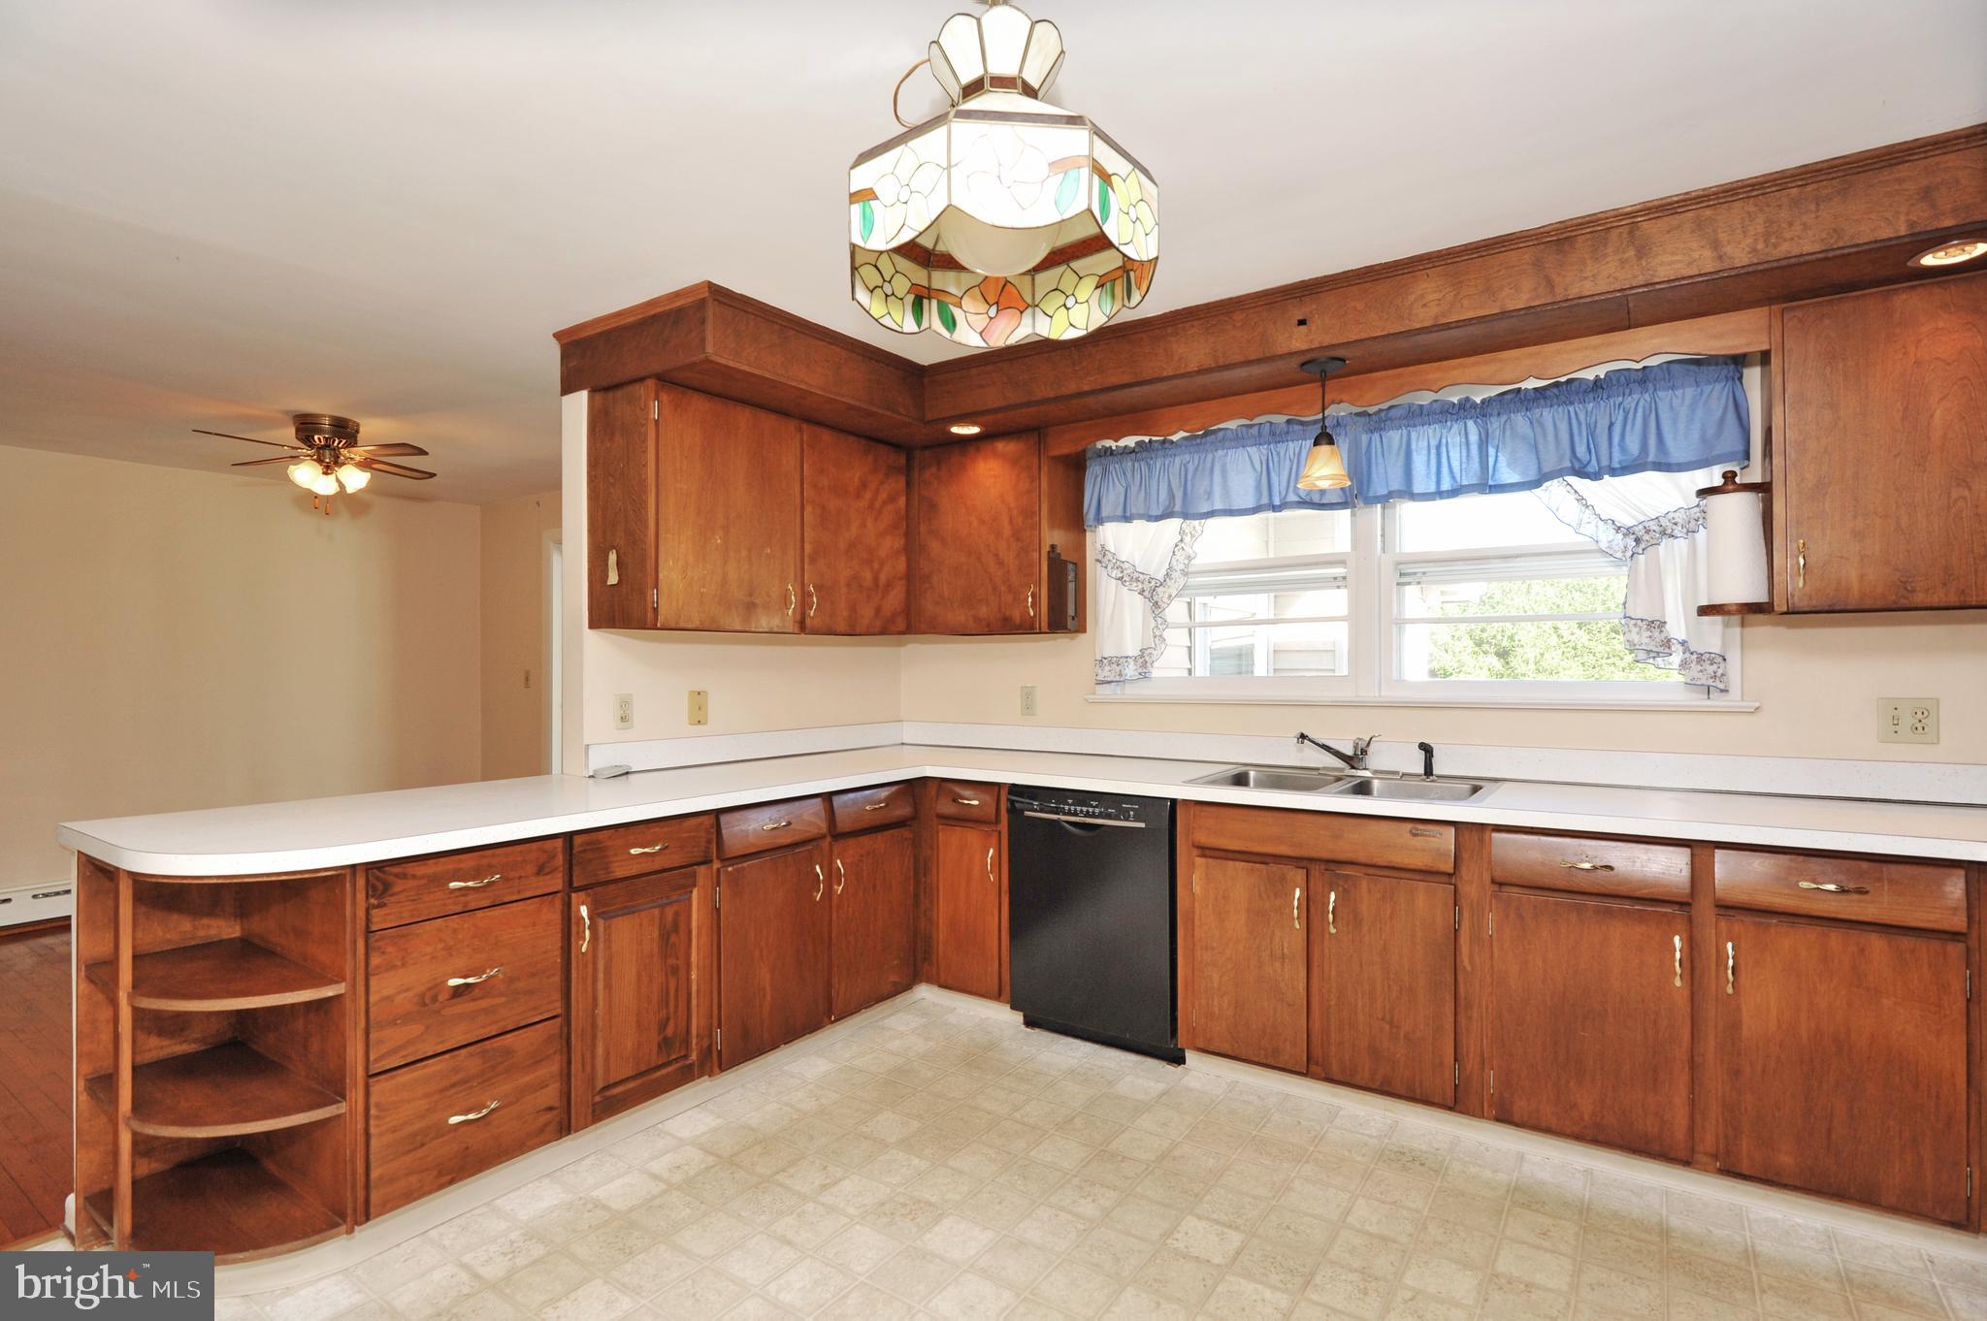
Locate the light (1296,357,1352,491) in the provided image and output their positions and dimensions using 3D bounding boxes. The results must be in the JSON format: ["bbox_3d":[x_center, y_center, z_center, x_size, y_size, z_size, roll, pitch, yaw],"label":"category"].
[{"bbox_3d":[1.003,-0.708,2.842,0.165,0.370,0.165,0,-1,35],"label":"light"}]

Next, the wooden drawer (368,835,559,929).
[{"bbox_3d":[-1.349,0.508,2.254,0.400,0.133,0.431,0,-1,33],"label":"wooden drawer"}]

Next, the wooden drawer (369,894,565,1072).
[{"bbox_3d":[-1.350,0.725,2.251,0.400,0.301,0.431,0,-1,33],"label":"wooden drawer"}]

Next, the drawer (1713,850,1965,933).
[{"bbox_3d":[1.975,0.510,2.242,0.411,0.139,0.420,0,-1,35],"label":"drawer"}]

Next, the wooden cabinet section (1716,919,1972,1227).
[{"bbox_3d":[1.962,0.872,2.231,0.403,0.573,0.500,-1,-1,35],"label":"wooden cabinet section"}]

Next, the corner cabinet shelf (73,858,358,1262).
[{"bbox_3d":[-1.652,0.823,1.981,0.620,0.813,0.325,0,-1,33],"label":"corner cabinet shelf"}]

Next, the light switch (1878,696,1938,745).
[{"bbox_3d":[2.473,0.165,2.531,0.119,0.123,0.010,0,-1,33],"label":"light switch"}]

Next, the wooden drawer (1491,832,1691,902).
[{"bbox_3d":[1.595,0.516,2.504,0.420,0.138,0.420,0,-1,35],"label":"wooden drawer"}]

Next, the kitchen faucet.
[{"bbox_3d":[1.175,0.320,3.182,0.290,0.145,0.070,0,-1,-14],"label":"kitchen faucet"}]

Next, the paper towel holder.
[{"bbox_3d":[2.033,-0.322,2.583,0.154,0.398,0.146,0,-1,35],"label":"paper towel holder"}]

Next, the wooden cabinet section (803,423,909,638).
[{"bbox_3d":[-0.650,-0.482,3.728,0.310,0.766,0.583,-1,-1,35],"label":"wooden cabinet section"}]

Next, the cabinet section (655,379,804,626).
[{"bbox_3d":[-0.991,-0.487,3.236,0.310,0.766,0.598,-1,-1,35],"label":"cabinet section"}]

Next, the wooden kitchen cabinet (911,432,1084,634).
[{"bbox_3d":[0.022,-0.508,4.028,0.670,0.803,0.371,0,-1,35],"label":"wooden kitchen cabinet"}]

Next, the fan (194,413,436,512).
[{"bbox_3d":[-2.926,-0.862,4.113,1.050,0.410,1.050,0,-1,35],"label":"fan"}]

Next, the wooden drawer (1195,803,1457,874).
[{"bbox_3d":[1.030,0.519,2.871,0.740,0.133,0.360,0,-1,33],"label":"wooden drawer"}]

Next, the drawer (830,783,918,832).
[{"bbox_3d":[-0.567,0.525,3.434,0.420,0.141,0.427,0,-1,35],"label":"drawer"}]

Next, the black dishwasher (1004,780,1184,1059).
[{"bbox_3d":[0.470,0.869,3.349,0.591,0.860,0.600,0,-1,33],"label":"black dishwasher"}]

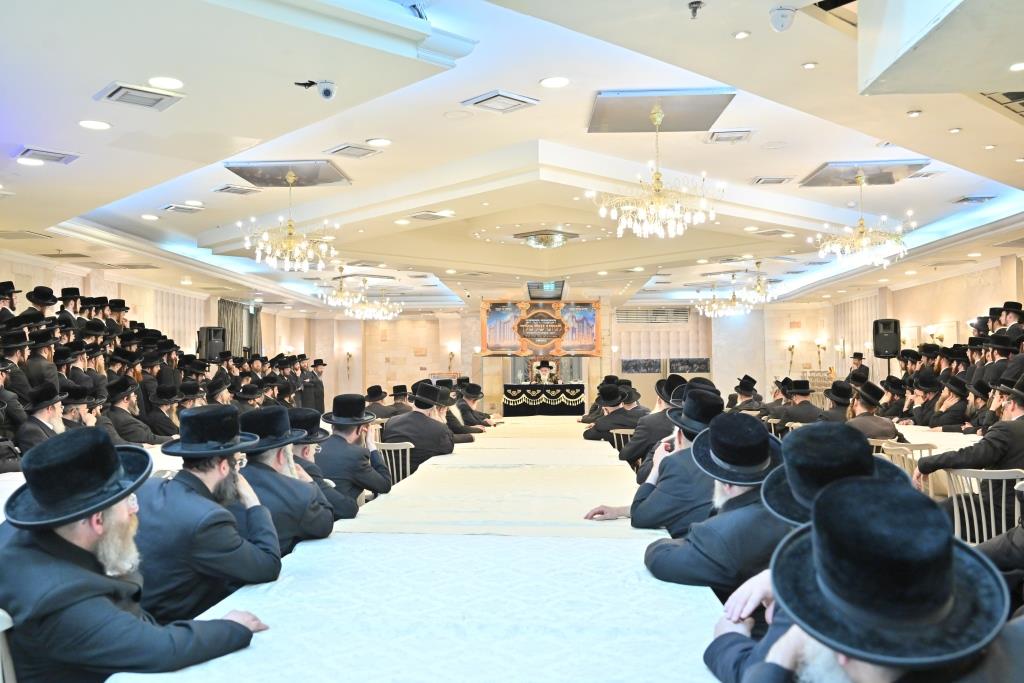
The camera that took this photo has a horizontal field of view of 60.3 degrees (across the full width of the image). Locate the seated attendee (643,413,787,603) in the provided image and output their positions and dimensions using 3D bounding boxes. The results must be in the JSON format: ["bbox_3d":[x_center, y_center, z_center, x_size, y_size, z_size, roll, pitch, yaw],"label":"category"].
[{"bbox_3d":[0.800,0.960,3.471,0.850,1.365,0.680,-2,-2,40],"label":"seated attendee"}]

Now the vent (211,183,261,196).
[{"bbox_3d":[-3.045,-1.675,9.783,0.400,0.050,0.400,2,-3,-42],"label":"vent"}]

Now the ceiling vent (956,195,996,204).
[{"bbox_3d":[5.531,-1.684,10.534,0.400,0.040,0.400,0,-2,4],"label":"ceiling vent"}]

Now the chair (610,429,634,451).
[{"bbox_3d":[1.216,1.352,9.128,0.450,0.880,0.520,0,-2,0],"label":"chair"}]

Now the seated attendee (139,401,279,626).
[{"bbox_3d":[-1.070,0.932,3.257,0.580,1.380,0.760,-2,-3,43],"label":"seated attendee"}]

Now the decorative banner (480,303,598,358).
[{"bbox_3d":[0.602,-0.265,18.000,2.400,1.140,0.060,0,-2,3],"label":"decorative banner"}]

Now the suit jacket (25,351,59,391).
[{"bbox_3d":[-5.169,0.521,9.688,0.500,0.780,0.320,-2,-3,42],"label":"suit jacket"}]

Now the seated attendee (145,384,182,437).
[{"bbox_3d":[-3.720,1.158,9.818,0.850,1.380,0.660,1,-2,-28],"label":"seated attendee"}]

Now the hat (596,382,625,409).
[{"bbox_3d":[1.054,0.561,9.340,0.310,0.145,0.350,2,-14,-45],"label":"hat"}]

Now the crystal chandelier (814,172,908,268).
[{"bbox_3d":[3.687,-1.275,9.286,1.010,0.995,1.010,0,-2,3],"label":"crystal chandelier"}]

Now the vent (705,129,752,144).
[{"bbox_3d":[1.976,-1.847,8.010,0.410,0.040,0.410,0,-2,3],"label":"vent"}]

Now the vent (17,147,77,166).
[{"bbox_3d":[-4.234,-1.704,8.011,0.480,0.060,0.480,2,-3,-40],"label":"vent"}]

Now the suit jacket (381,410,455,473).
[{"bbox_3d":[-0.870,1.010,8.268,0.580,0.720,0.520,-1,-3,32],"label":"suit jacket"}]

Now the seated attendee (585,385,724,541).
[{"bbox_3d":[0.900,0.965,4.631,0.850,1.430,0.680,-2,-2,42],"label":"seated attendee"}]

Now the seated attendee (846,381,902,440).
[{"bbox_3d":[3.600,1.110,8.815,0.580,1.400,0.800,1,-3,-33],"label":"seated attendee"}]

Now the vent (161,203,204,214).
[{"bbox_3d":[-4.663,-1.889,12.471,0.480,0.060,0.480,2,-3,-41],"label":"vent"}]

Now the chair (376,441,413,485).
[{"bbox_3d":[-0.909,1.293,7.459,0.450,0.880,0.520,-1,-2,22],"label":"chair"}]

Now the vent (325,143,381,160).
[{"bbox_3d":[-1.544,-1.829,8.560,0.430,0.040,0.430,2,-2,-42],"label":"vent"}]

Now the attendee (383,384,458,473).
[{"bbox_3d":[-0.840,1.092,8.325,0.600,1.400,0.800,-1,-3,32],"label":"attendee"}]

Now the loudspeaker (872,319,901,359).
[{"bbox_3d":[6.231,-0.050,14.652,0.430,0.660,0.380,-1,-2,23],"label":"loudspeaker"}]

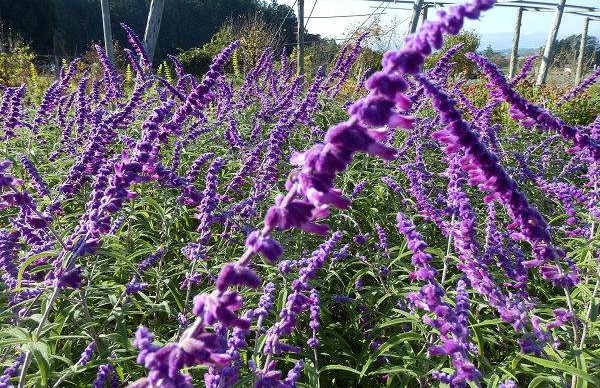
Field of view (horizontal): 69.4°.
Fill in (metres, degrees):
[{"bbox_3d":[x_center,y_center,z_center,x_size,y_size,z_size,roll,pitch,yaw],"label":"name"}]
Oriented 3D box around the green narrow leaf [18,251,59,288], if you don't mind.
[{"bbox_3d":[-0.431,0.127,0.720,0.065,0.060,0.025,-8,19,-24],"label":"green narrow leaf"}]

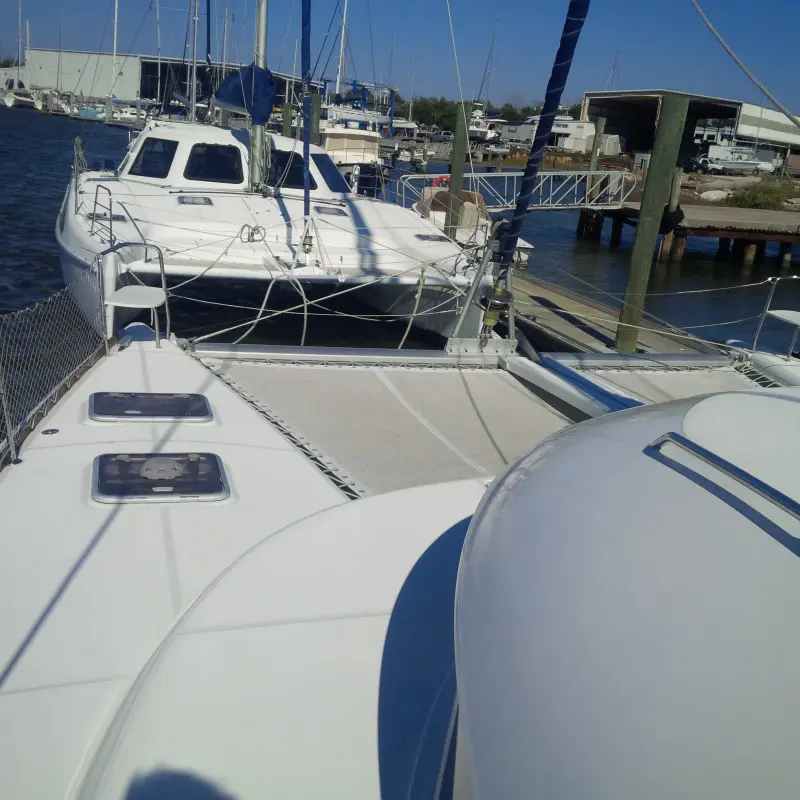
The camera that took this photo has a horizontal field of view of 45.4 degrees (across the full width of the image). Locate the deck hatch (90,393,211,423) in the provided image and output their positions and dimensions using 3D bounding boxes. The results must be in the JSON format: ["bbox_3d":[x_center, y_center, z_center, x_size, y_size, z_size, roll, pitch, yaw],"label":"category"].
[{"bbox_3d":[-1.255,0.038,4.820,0.595,0.045,0.380,1,18,-17],"label":"deck hatch"}]

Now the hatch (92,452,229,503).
[{"bbox_3d":[-1.008,0.324,4.025,0.546,0.045,0.465,1,18,-17],"label":"hatch"}]

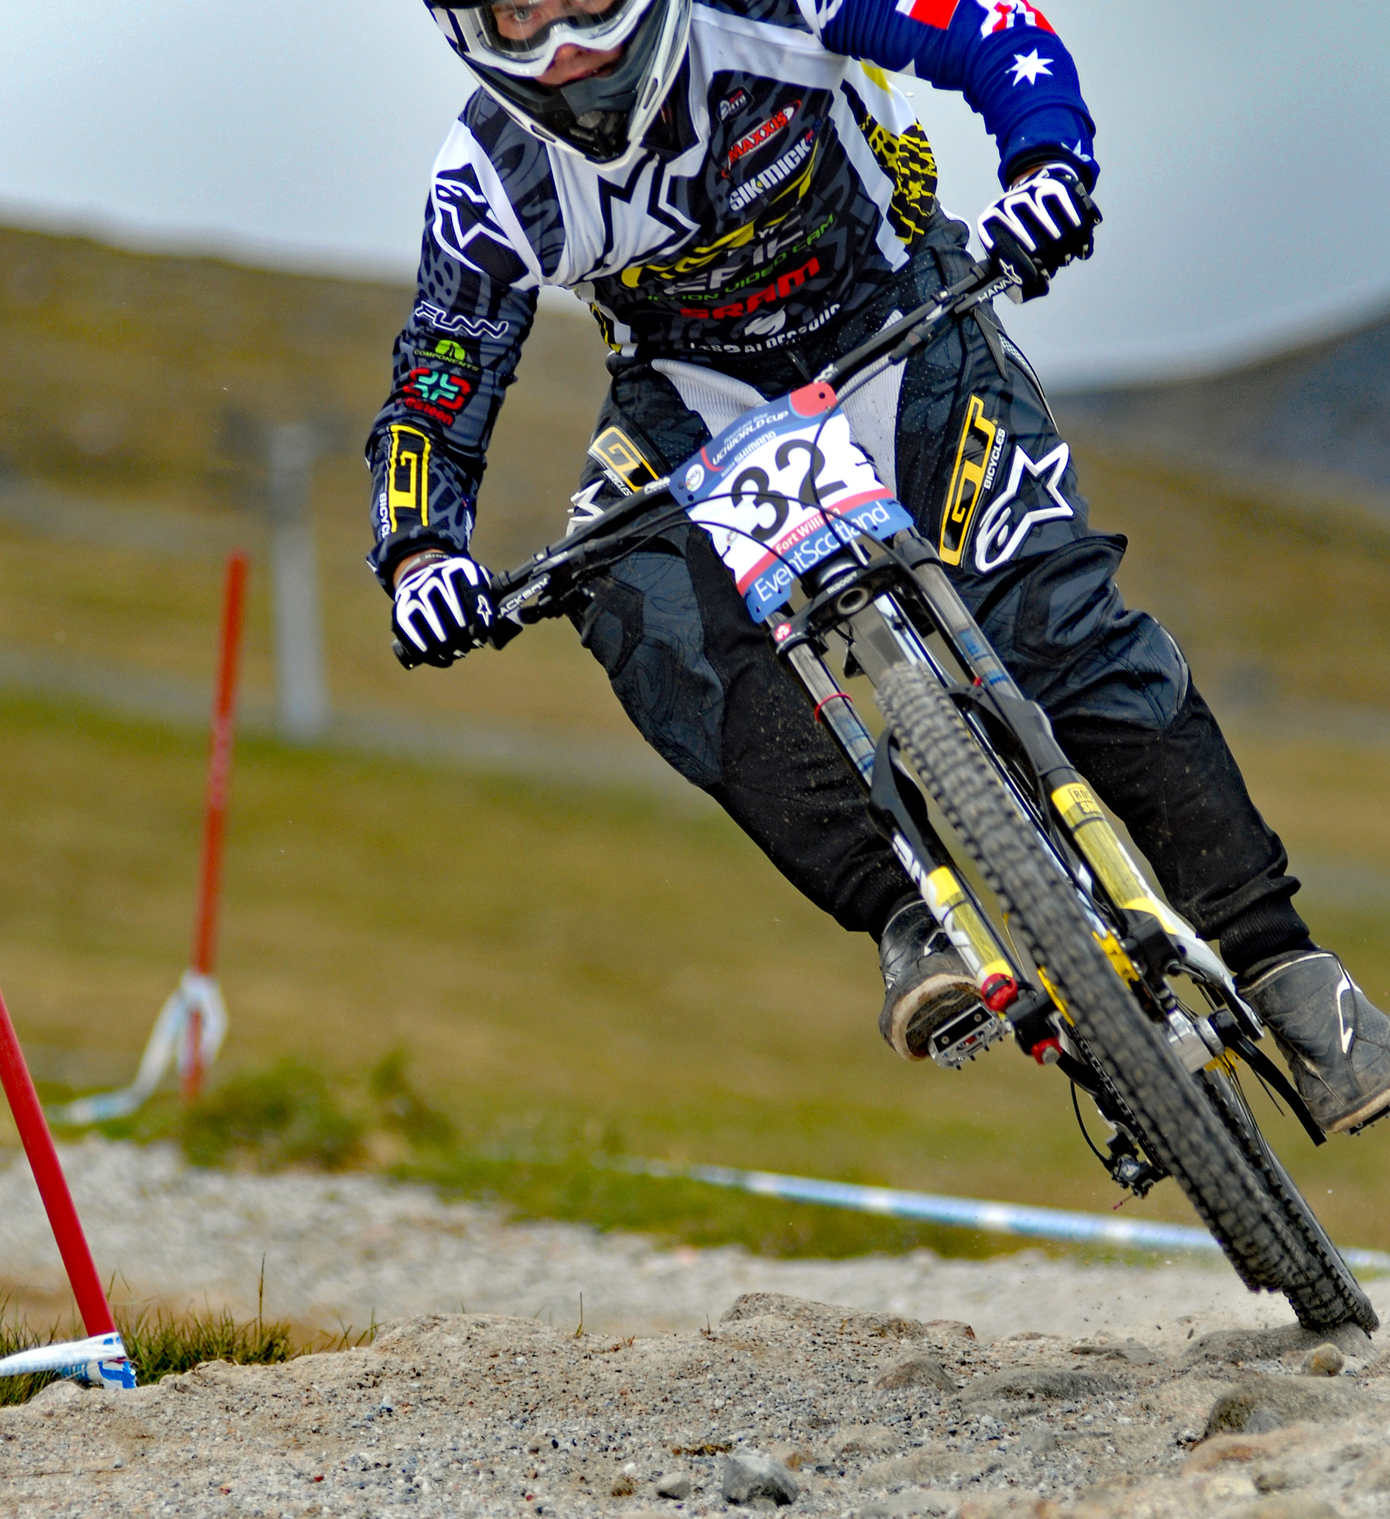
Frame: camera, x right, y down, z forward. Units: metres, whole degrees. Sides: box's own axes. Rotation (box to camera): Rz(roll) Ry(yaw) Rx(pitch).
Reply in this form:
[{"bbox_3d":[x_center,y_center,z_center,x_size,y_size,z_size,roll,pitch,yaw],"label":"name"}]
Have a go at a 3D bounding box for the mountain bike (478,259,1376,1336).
[{"bbox_3d":[0.338,0.118,12.199,0.780,1.000,1.830,-32,-7,3],"label":"mountain bike"}]

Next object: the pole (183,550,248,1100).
[{"bbox_3d":[-0.741,0.112,19.300,0.028,0.860,0.028,5,0,0],"label":"pole"}]

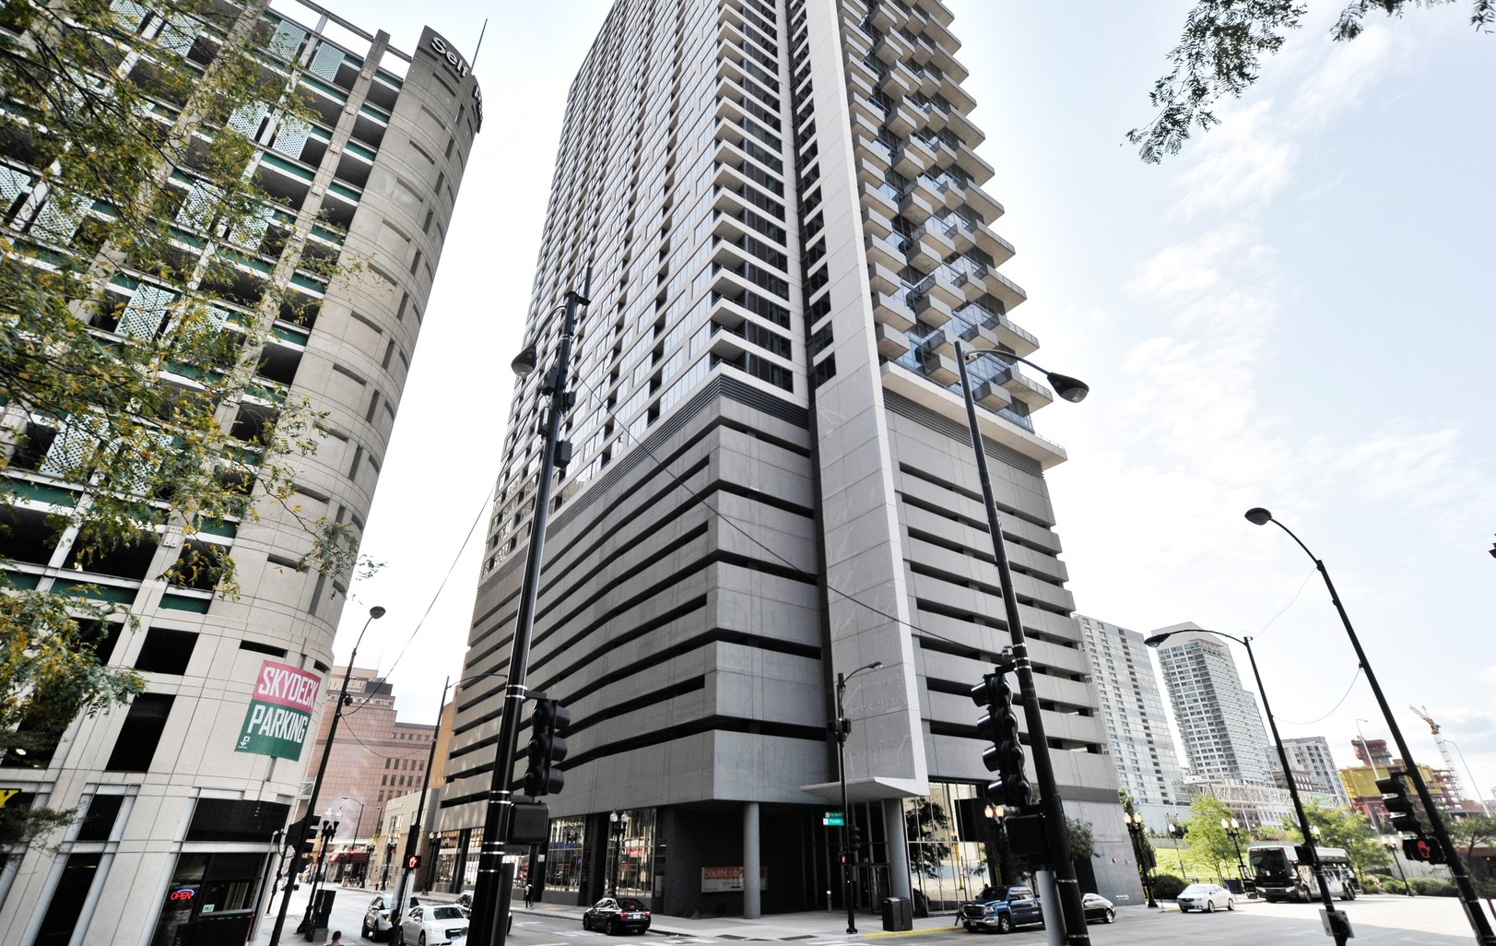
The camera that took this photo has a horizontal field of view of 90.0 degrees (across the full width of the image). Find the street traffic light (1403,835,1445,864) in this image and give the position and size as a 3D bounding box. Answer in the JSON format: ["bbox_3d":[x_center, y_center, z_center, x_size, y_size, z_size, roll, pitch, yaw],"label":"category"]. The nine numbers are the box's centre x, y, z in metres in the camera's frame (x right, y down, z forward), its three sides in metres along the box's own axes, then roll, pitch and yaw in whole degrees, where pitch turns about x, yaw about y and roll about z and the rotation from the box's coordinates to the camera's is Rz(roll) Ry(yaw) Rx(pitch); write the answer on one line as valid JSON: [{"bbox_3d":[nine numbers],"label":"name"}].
[{"bbox_3d":[14.272,7.947,15.766,0.360,0.500,0.480,18,-34,-30],"label":"street traffic light"}]

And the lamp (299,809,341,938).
[{"bbox_3d":[-20.584,18.990,35.883,0.950,5.300,0.600,17,-33,-29],"label":"lamp"}]

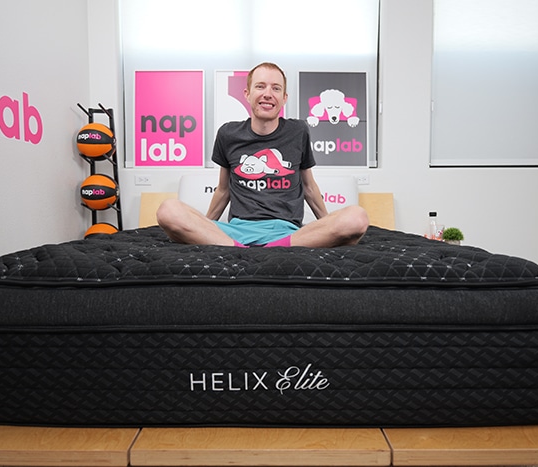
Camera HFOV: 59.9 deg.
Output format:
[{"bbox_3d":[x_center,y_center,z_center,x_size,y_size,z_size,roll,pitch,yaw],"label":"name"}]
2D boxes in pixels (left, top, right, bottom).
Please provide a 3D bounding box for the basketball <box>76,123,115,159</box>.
[{"bbox_3d":[-1.153,-0.615,3.120,0.240,0.240,0.240,0,4,0],"label":"basketball"}]

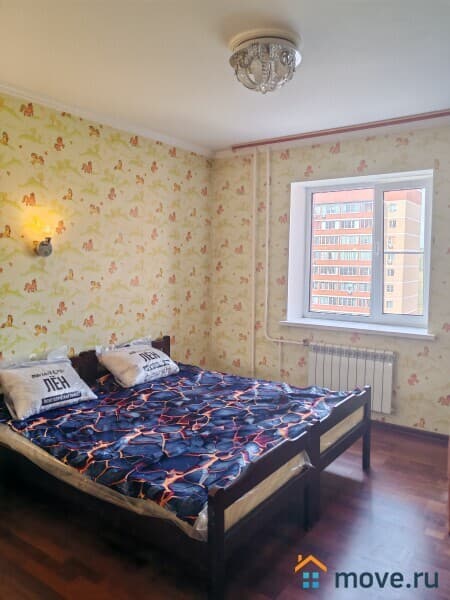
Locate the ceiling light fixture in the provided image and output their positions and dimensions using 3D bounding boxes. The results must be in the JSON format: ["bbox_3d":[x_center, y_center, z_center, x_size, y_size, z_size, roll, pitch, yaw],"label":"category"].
[{"bbox_3d":[0.229,-1.319,2.681,0.410,0.255,0.410,1,4,0],"label":"ceiling light fixture"}]

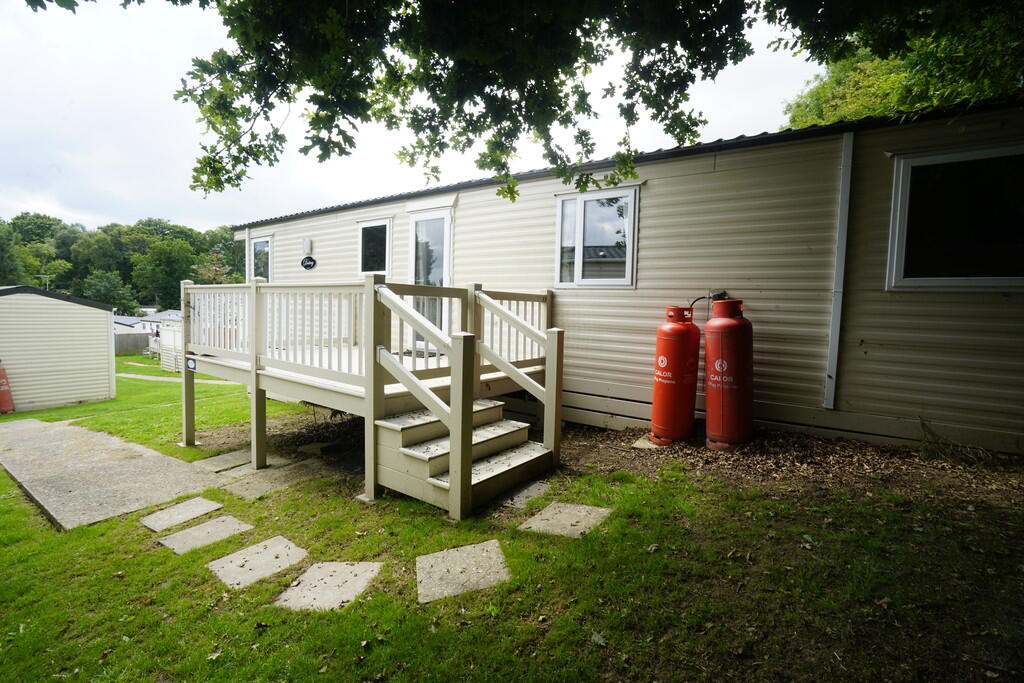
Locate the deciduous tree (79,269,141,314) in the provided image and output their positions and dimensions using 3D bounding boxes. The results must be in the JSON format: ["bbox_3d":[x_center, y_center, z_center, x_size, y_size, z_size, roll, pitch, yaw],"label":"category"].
[{"bbox_3d":[-56.594,-5.194,64.350,7.172,10.172,7.172,-2,5,-41],"label":"deciduous tree"}]

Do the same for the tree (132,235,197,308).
[{"bbox_3d":[-52.274,-7.901,68.538,8.801,15.619,8.801,-2,5,-37],"label":"tree"}]

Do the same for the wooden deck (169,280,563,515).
[{"bbox_3d":[-1.440,0.341,5.316,4.633,2.001,2.649,4,5,35],"label":"wooden deck"}]

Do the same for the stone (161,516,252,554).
[{"bbox_3d":[-2.097,1.341,3.116,0.432,0.045,0.440,-3,3,34],"label":"stone"}]

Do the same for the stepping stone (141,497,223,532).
[{"bbox_3d":[-2.557,1.357,3.536,0.441,0.045,0.449,-3,3,31],"label":"stepping stone"}]

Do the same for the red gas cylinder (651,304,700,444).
[{"bbox_3d":[1.585,0.316,4.404,0.375,1.295,0.375,-1,5,-34],"label":"red gas cylinder"}]

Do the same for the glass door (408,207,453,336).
[{"bbox_3d":[-1.209,-0.917,6.689,0.864,1.966,0.080,4,5,35],"label":"glass door"}]

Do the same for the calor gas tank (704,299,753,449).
[{"bbox_3d":[1.955,0.287,4.096,0.375,1.295,0.375,-4,4,-44],"label":"calor gas tank"}]

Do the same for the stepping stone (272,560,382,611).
[{"bbox_3d":[-0.934,1.275,2.358,0.426,0.045,0.425,-5,2,9],"label":"stepping stone"}]

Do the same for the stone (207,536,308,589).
[{"bbox_3d":[-1.494,1.310,2.692,0.438,0.045,0.434,-3,3,39],"label":"stone"}]

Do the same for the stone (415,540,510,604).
[{"bbox_3d":[-0.258,1.215,2.398,0.453,0.045,0.447,-6,2,-15],"label":"stone"}]

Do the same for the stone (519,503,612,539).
[{"bbox_3d":[0.344,1.147,2.880,0.434,0.045,0.439,-4,2,32],"label":"stone"}]

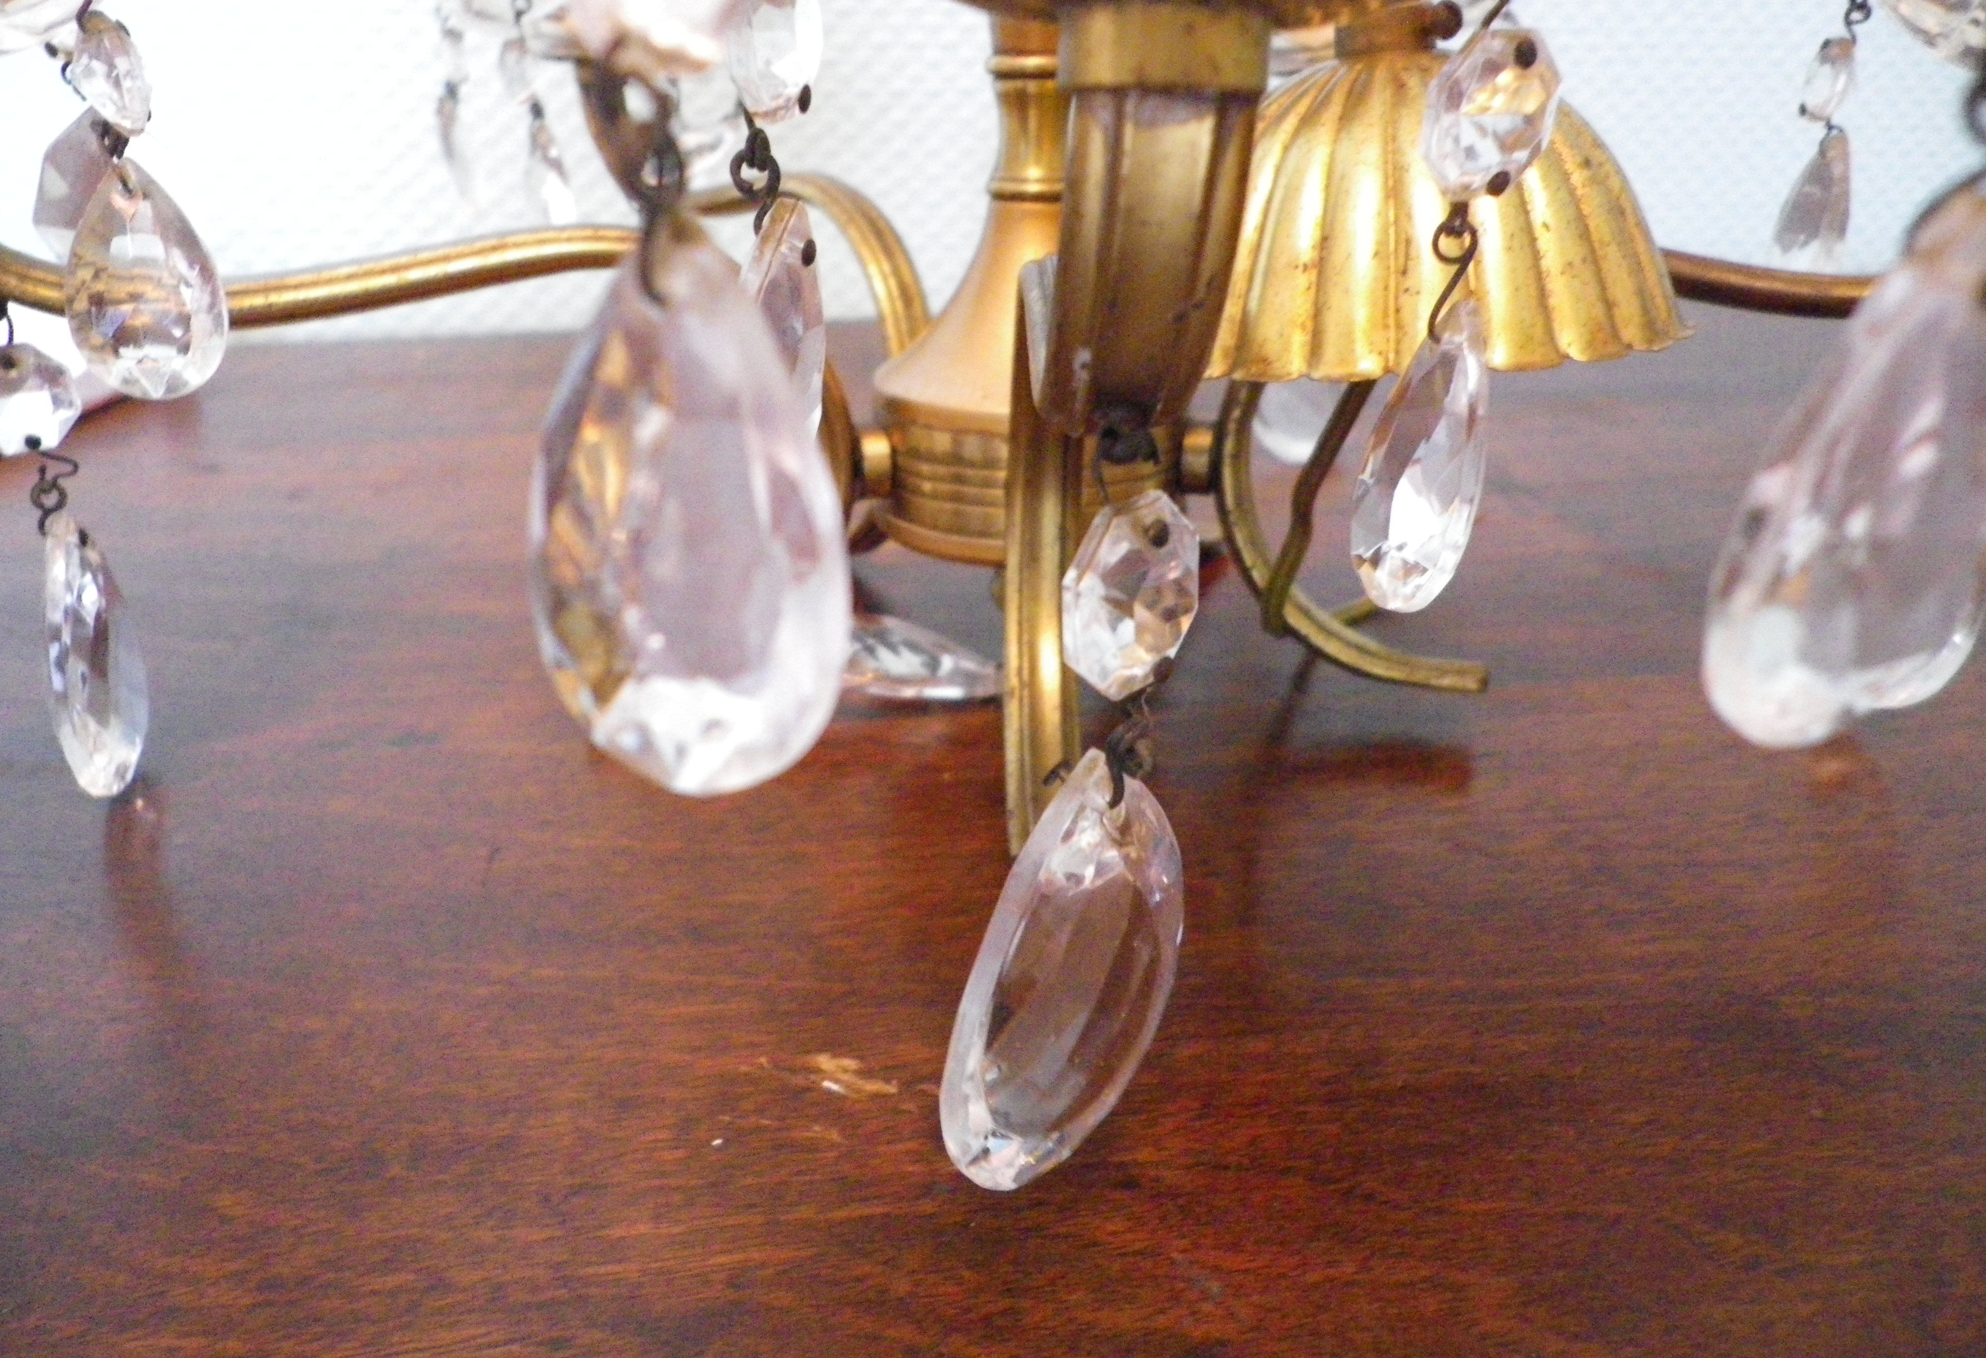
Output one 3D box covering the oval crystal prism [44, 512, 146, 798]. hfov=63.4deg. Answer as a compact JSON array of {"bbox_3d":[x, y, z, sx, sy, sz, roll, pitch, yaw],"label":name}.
[{"bbox_3d":[-0.114,-0.003,0.203,0.009,0.040,0.021,6,25,-1],"label":"oval crystal prism"}]

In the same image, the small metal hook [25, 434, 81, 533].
[{"bbox_3d":[-0.113,-0.023,0.192,0.007,0.013,0.005,-15,27,-30],"label":"small metal hook"}]

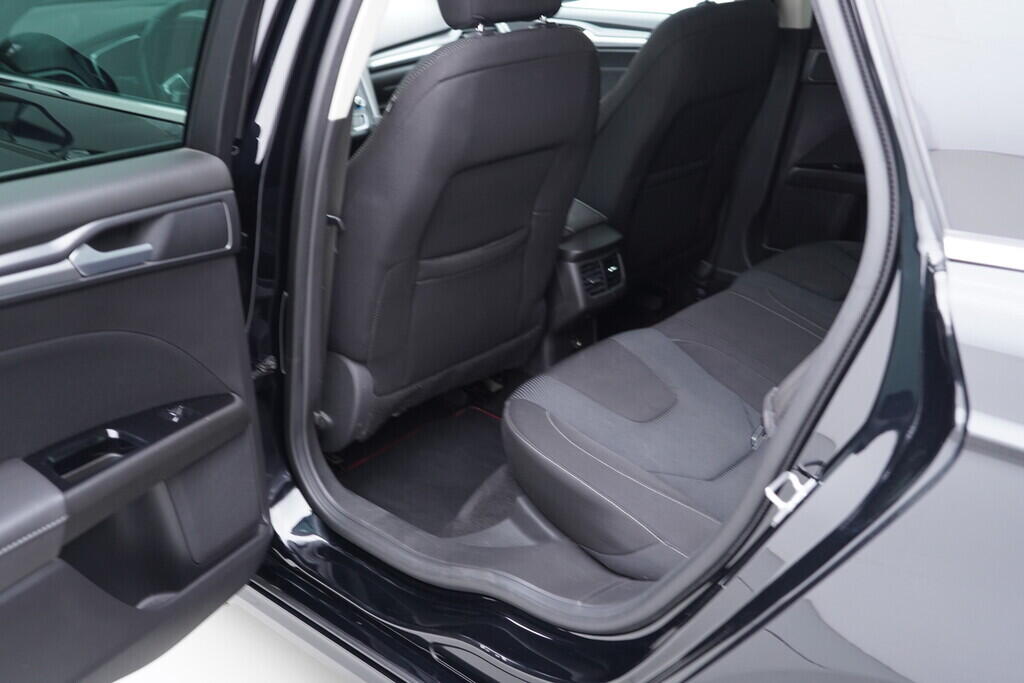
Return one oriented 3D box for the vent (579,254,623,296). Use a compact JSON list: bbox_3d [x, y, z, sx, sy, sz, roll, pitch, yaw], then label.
[{"bbox_3d":[0.174,-0.135,2.099,0.030,0.077,0.120,-1,16,46],"label":"vent"}]

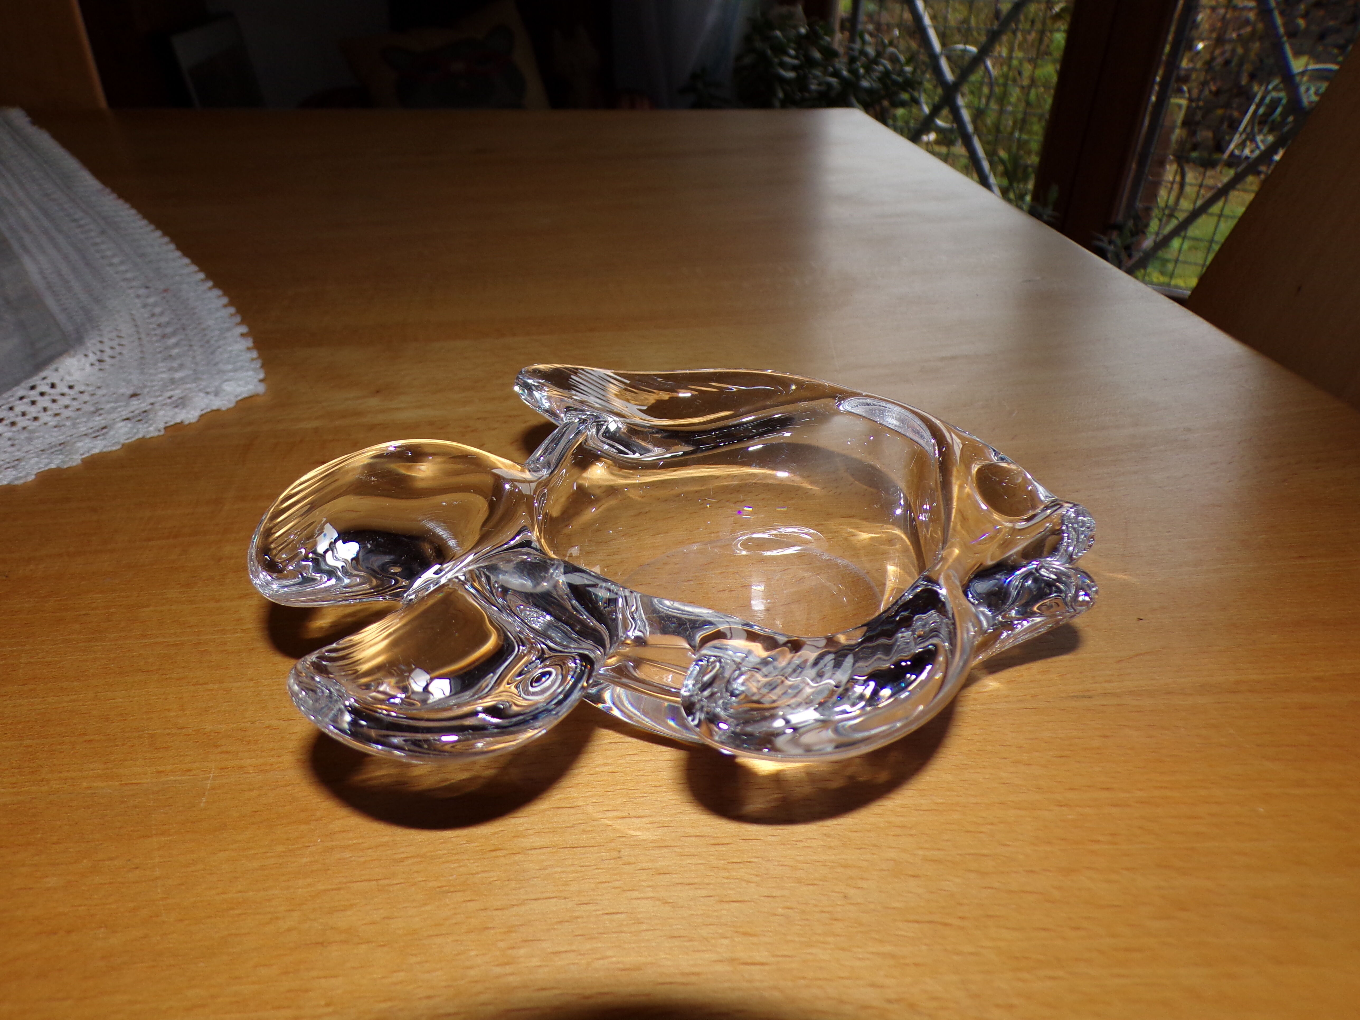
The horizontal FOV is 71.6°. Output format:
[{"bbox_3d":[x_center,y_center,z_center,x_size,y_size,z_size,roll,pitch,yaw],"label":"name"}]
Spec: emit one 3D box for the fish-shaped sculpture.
[{"bbox_3d":[0.004,0.019,0.245,0.208,0.062,0.146,-7,38,-9],"label":"fish-shaped sculpture"}]

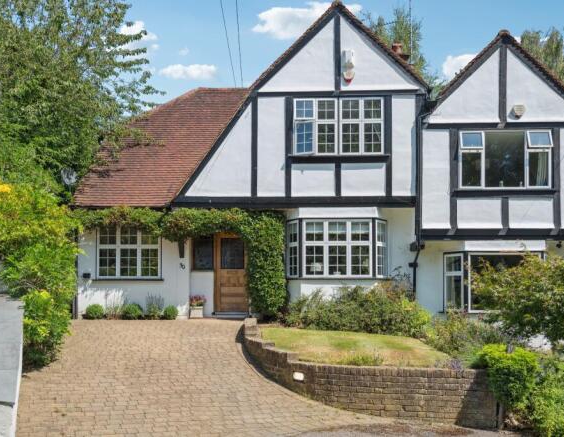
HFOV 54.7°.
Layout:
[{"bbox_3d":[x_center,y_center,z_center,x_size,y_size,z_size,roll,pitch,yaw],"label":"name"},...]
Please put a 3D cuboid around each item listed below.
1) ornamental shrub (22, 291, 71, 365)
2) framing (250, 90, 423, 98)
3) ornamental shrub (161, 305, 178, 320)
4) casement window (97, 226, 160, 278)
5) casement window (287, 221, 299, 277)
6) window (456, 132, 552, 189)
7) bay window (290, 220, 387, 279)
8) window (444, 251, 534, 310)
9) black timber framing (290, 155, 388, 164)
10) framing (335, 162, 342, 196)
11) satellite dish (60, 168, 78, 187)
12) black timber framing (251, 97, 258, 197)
[{"bbox_3d":[-4.319,2.045,10.000,0.970,1.400,1.000,0,-2,3],"label":"ornamental shrub"},{"bbox_3d":[1.345,-2.975,12.980,3.900,0.140,0.080,0,-2,3],"label":"framing"},{"bbox_3d":[-2.734,2.284,13.250,0.400,0.400,0.400,0,0,0],"label":"ornamental shrub"},{"bbox_3d":[-3.861,0.841,13.770,1.610,1.360,0.110,0,-2,3],"label":"casement window"},{"bbox_3d":[0.286,0.734,13.200,0.100,1.380,0.560,1,-2,-33],"label":"casement window"},{"bbox_3d":[5.246,-1.385,12.800,2.170,1.370,0.120,0,-2,3],"label":"window"},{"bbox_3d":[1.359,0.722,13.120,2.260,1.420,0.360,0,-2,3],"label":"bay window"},{"bbox_3d":[5.090,1.526,13.000,2.450,1.450,0.450,0,0,0],"label":"window"},{"bbox_3d":[1.331,-1.390,12.850,2.310,0.235,0.140,0,0,0],"label":"black timber framing"},{"bbox_3d":[1.337,-0.923,12.900,0.145,0.810,0.070,0,0,0],"label":"framing"},{"bbox_3d":[-5.795,-1.113,14.800,0.480,0.500,0.300,0,0,-24],"label":"satellite dish"},{"bbox_3d":[-0.661,-1.726,13.070,0.150,2.380,0.070,0,-2,3],"label":"black timber framing"}]

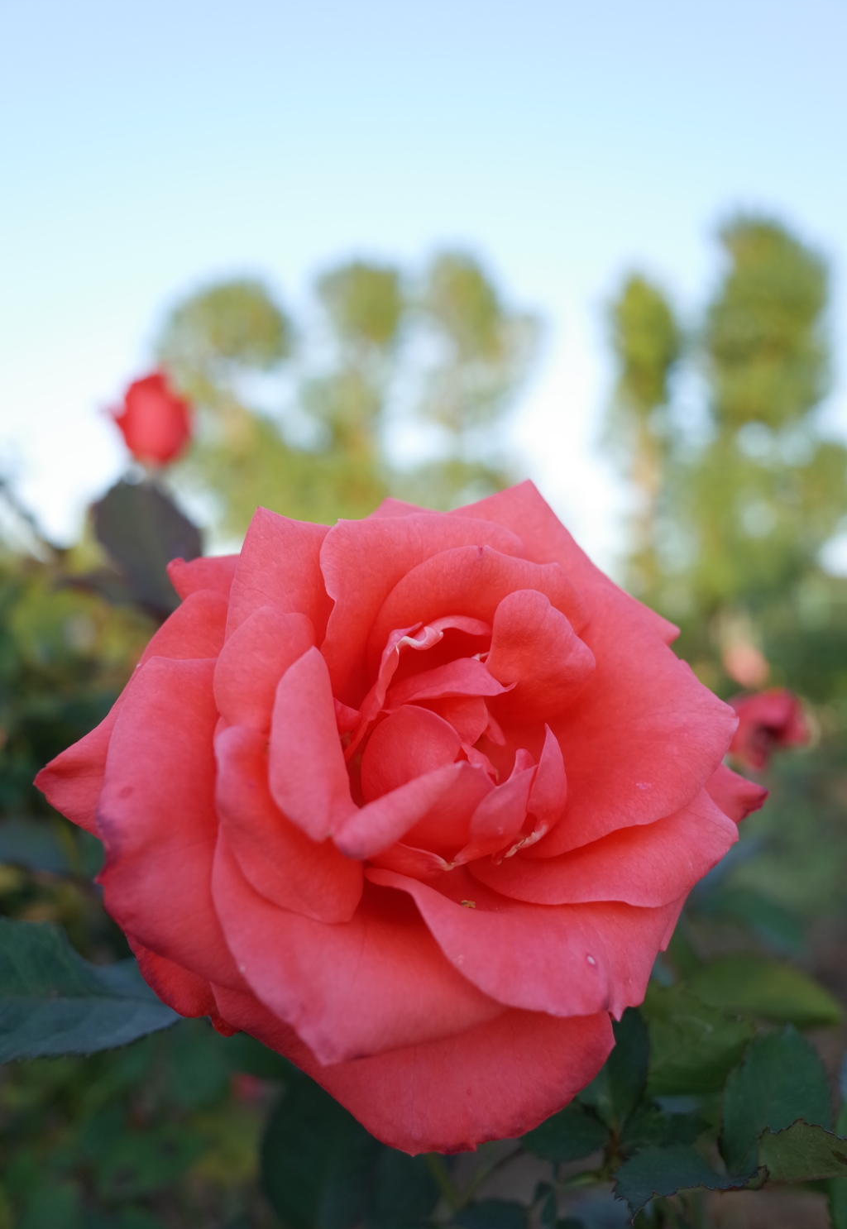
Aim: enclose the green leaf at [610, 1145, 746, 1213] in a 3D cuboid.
[{"bbox_3d":[0.051,0.113,0.198,0.028,0.006,0.015,3,32,5],"label":"green leaf"}]

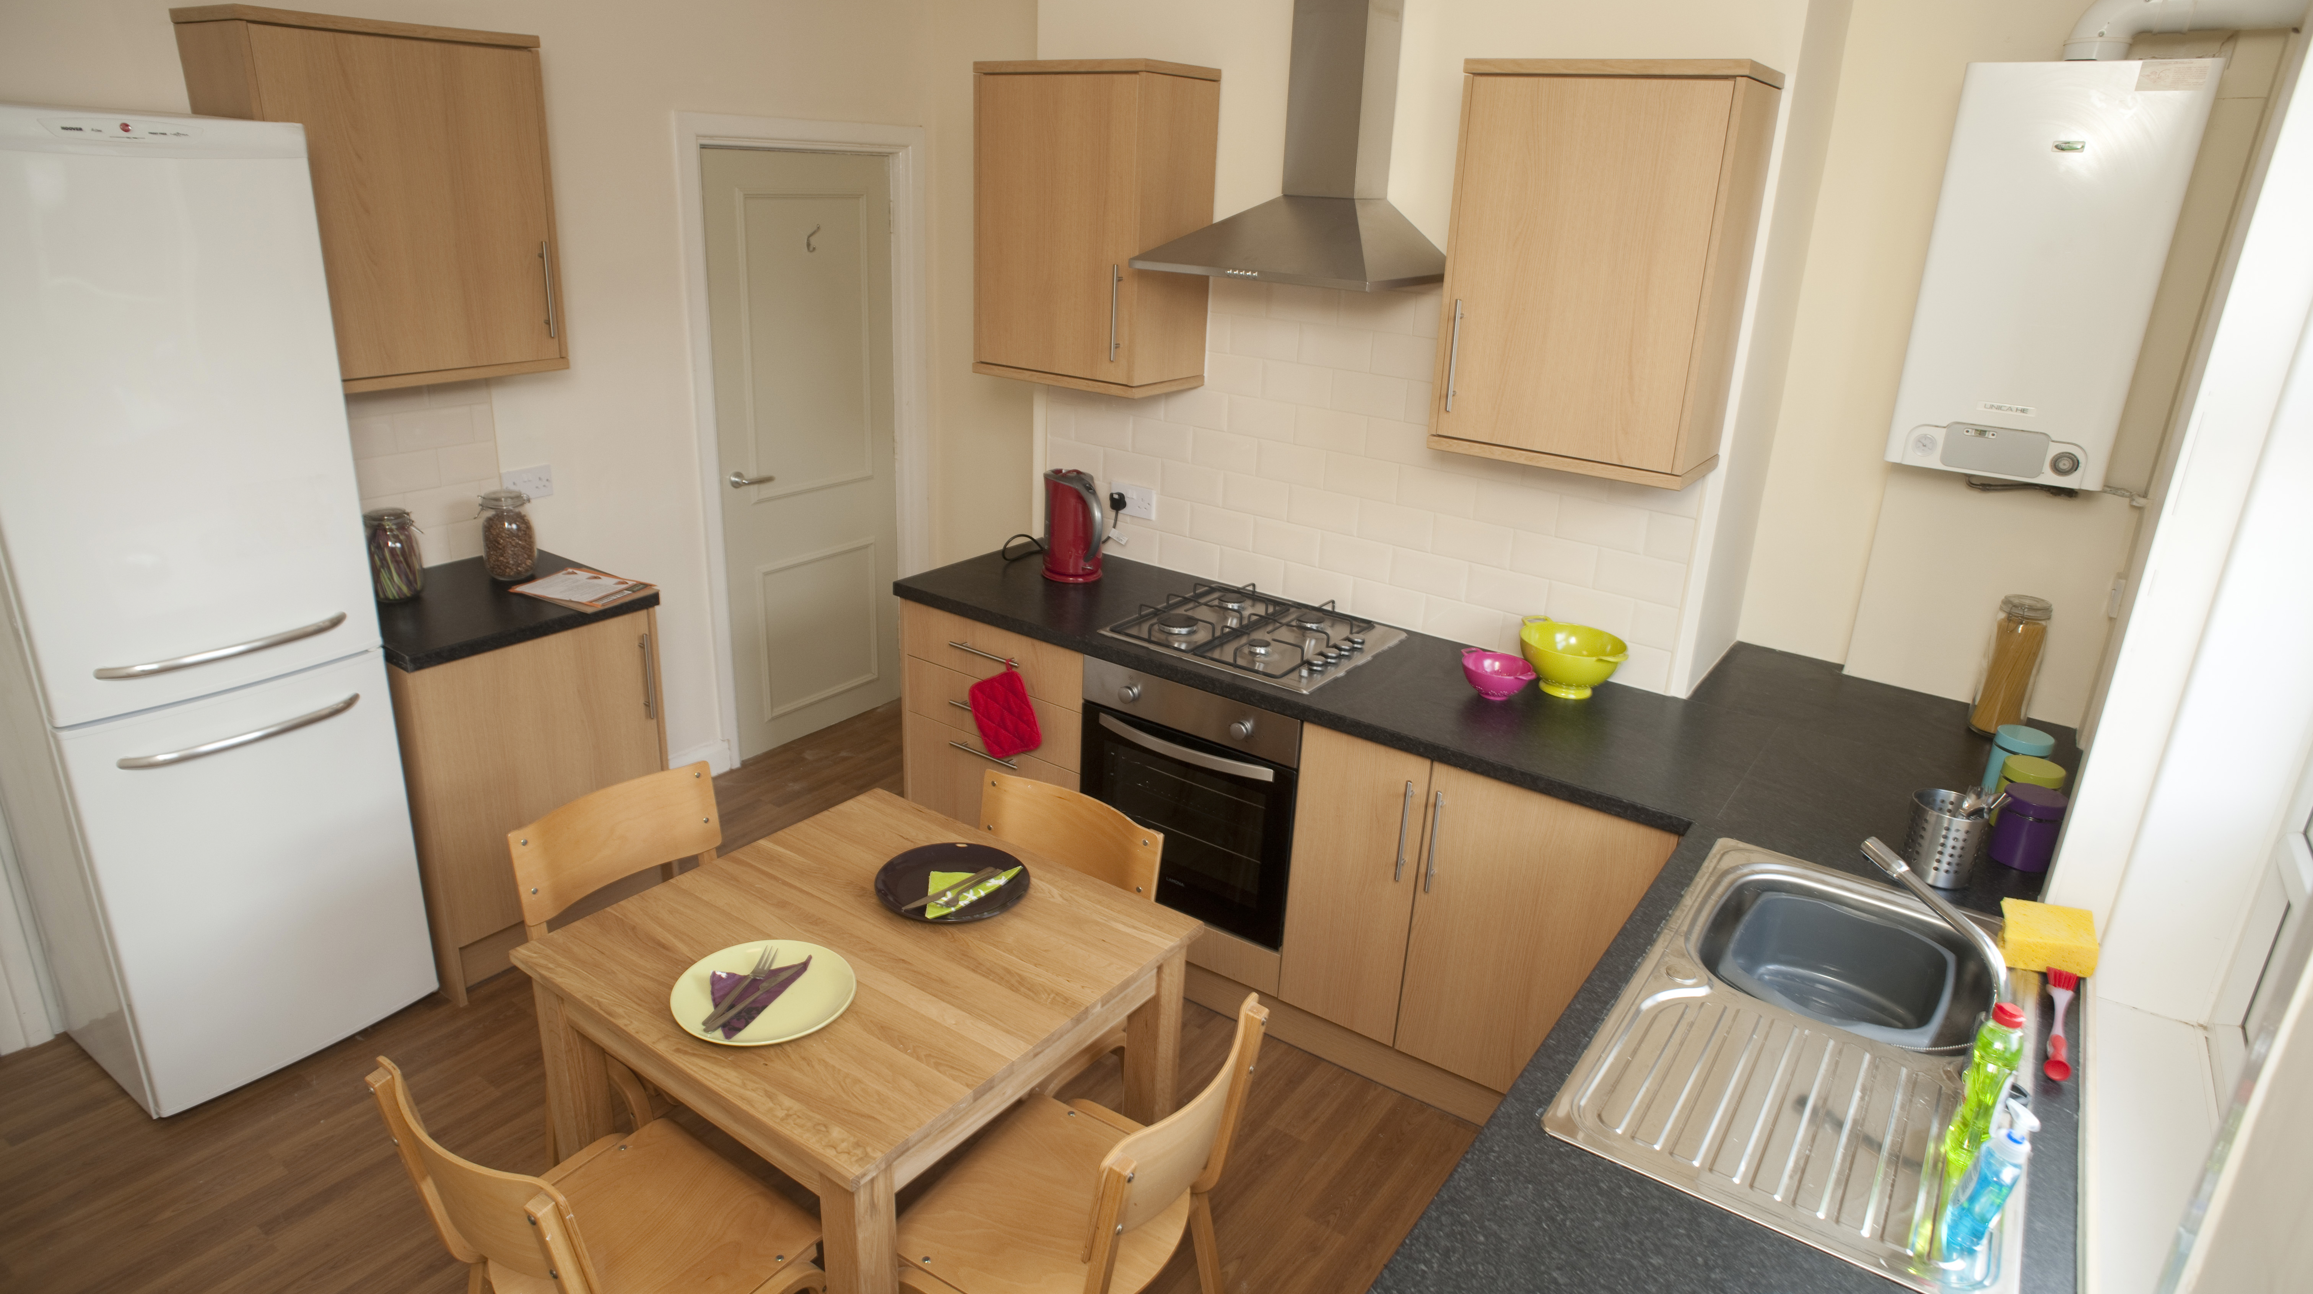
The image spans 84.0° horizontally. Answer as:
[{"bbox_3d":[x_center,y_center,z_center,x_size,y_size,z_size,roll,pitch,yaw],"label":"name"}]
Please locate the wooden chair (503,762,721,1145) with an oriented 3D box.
[{"bbox_3d":[-0.906,0.712,2.499,0.470,0.810,0.470,18,26,35],"label":"wooden chair"}]

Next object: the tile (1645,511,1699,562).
[{"bbox_3d":[1.111,-0.240,2.777,0.086,0.099,0.009,16,25,32],"label":"tile"}]

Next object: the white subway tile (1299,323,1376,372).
[{"bbox_3d":[0.437,-0.727,3.116,0.198,0.099,0.009,16,25,32],"label":"white subway tile"}]

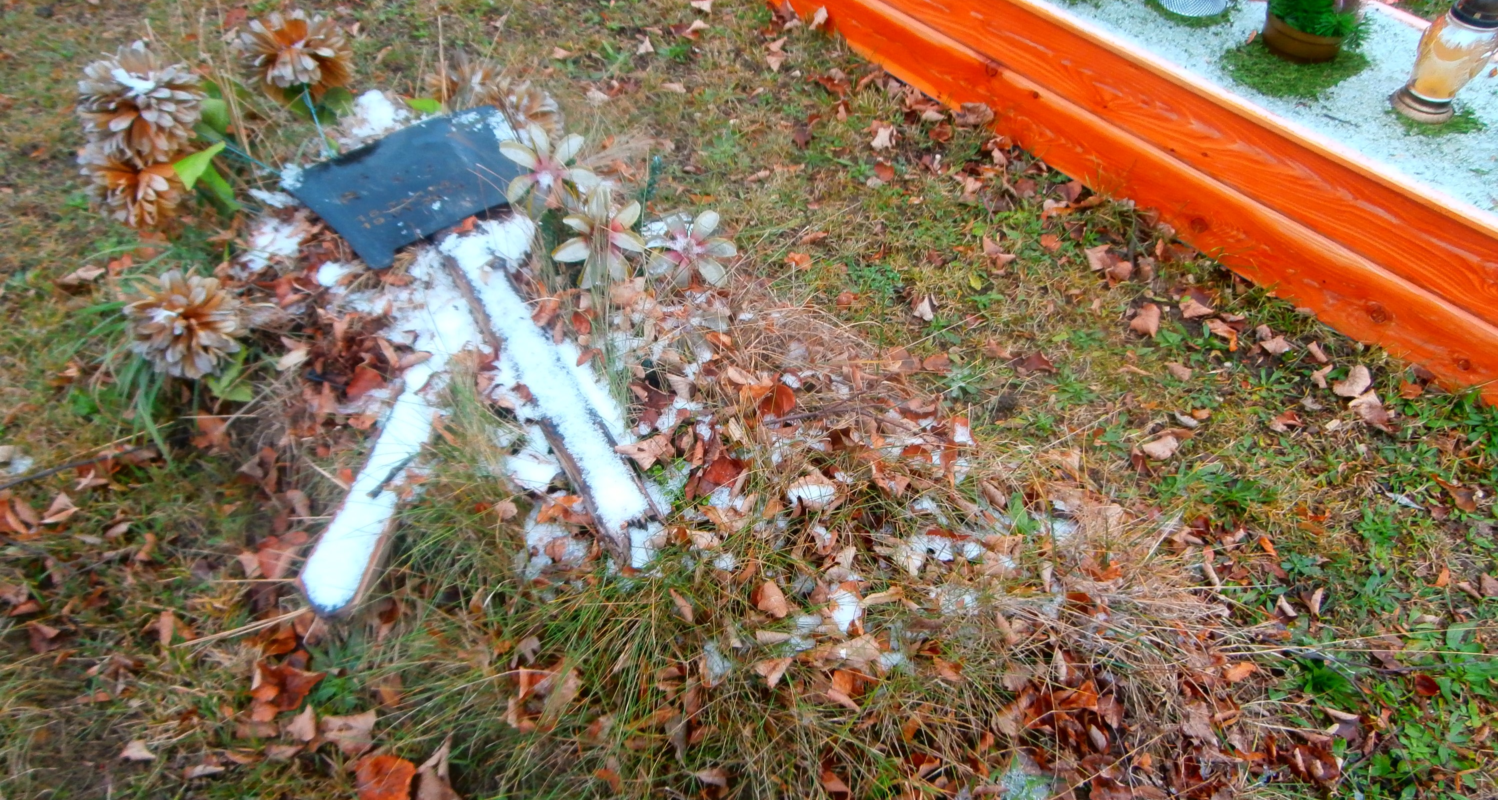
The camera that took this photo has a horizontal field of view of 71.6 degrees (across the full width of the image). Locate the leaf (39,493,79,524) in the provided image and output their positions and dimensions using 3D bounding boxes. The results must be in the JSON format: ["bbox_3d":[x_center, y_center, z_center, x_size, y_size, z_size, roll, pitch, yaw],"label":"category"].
[{"bbox_3d":[-1.118,0.176,1.684,0.043,0.025,0.055,35,58,27],"label":"leaf"}]

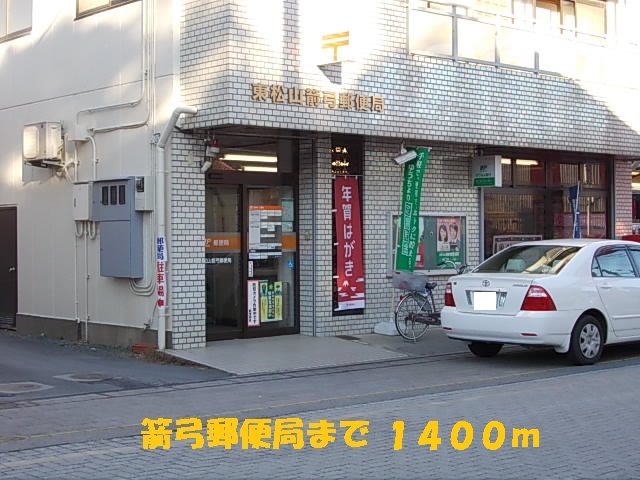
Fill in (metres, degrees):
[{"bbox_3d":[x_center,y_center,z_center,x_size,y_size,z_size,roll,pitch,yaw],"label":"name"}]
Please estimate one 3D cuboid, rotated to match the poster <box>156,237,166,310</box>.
[{"bbox_3d":[-1.896,0.401,13.286,0.130,0.890,0.070,0,0,-6],"label":"poster"}]

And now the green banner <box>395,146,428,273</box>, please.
[{"bbox_3d":[1.319,-0.418,15.730,0.470,1.760,0.070,9,-6,-41],"label":"green banner"}]

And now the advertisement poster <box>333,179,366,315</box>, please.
[{"bbox_3d":[0.388,0.048,15.112,0.560,1.820,0.050,-1,0,-41],"label":"advertisement poster"}]

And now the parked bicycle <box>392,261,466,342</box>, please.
[{"bbox_3d":[1.659,0.837,15.499,1.780,1.080,0.560,-1,0,-41],"label":"parked bicycle"}]

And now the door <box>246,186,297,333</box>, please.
[{"bbox_3d":[-0.640,0.276,14.782,0.870,1.990,0.060,-1,0,-41],"label":"door"}]

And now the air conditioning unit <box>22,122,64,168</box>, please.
[{"bbox_3d":[-3.815,-1.299,15.285,0.280,0.550,0.660,-1,0,-41],"label":"air conditioning unit"}]

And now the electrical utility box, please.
[{"bbox_3d":[-2.558,-0.148,14.040,0.230,1.270,0.910,-1,0,-41],"label":"electrical utility box"}]

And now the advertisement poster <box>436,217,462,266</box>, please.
[{"bbox_3d":[1.921,0.030,16.459,0.530,0.730,0.020,-1,0,-41],"label":"advertisement poster"}]

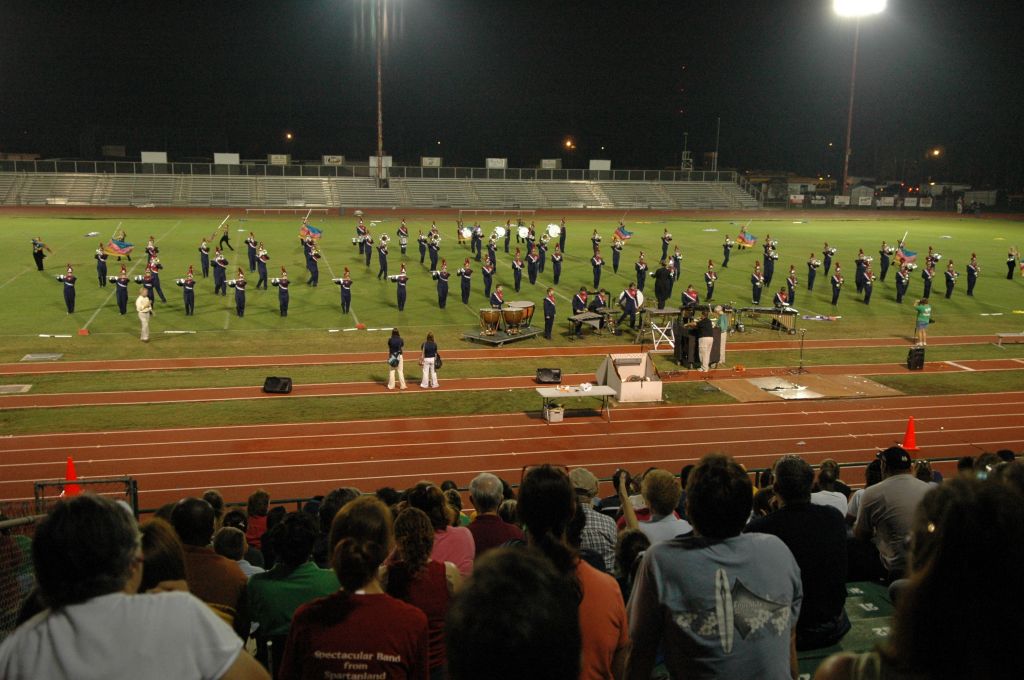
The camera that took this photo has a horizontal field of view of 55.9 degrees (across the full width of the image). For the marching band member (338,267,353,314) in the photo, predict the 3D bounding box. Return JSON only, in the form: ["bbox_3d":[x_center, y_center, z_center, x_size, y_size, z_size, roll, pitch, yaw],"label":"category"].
[{"bbox_3d":[-6.225,-1.863,36.277,0.560,1.780,0.480,-1,11,-13],"label":"marching band member"}]

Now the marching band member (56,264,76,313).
[{"bbox_3d":[-16.102,-1.858,35.007,0.720,1.810,0.420,-2,13,-16],"label":"marching band member"}]

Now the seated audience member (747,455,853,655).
[{"bbox_3d":[1.131,1.089,4.417,0.520,1.300,0.720,-1,12,-15],"label":"seated audience member"}]

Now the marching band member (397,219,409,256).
[{"bbox_3d":[-6.090,-5.780,53.848,0.620,2.032,0.600,-1,11,-12],"label":"marching band member"}]

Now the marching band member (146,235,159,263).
[{"bbox_3d":[-16.118,-3.742,43.315,0.520,1.790,0.450,-1,12,-15],"label":"marching band member"}]

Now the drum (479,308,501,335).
[{"bbox_3d":[-0.775,-0.679,33.021,0.710,0.830,0.710,-1,13,-14],"label":"drum"}]

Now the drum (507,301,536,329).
[{"bbox_3d":[0.328,-0.779,32.766,0.880,0.850,0.880,-1,12,-14],"label":"drum"}]

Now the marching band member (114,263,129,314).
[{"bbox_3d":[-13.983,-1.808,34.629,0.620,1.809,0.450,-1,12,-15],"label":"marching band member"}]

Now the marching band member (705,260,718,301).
[{"bbox_3d":[8.525,-2.559,41.398,0.520,1.773,0.450,-1,12,-15],"label":"marching band member"}]

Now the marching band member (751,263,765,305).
[{"bbox_3d":[10.505,-2.428,41.195,0.490,1.855,0.430,-3,13,-20],"label":"marching band member"}]

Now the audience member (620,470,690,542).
[{"bbox_3d":[0.560,1.118,4.335,0.500,1.270,0.700,-1,12,-15],"label":"audience member"}]

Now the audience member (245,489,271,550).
[{"bbox_3d":[-2.235,1.833,8.555,0.420,1.150,0.650,-1,12,-14],"label":"audience member"}]

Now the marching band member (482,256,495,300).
[{"bbox_3d":[-0.969,-2.678,40.563,0.500,1.790,0.450,-3,12,-20],"label":"marching band member"}]

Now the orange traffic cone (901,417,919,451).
[{"bbox_3d":[8.993,2.075,21.717,0.370,0.720,0.370,-1,12,-14],"label":"orange traffic cone"}]

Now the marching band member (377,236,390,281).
[{"bbox_3d":[-5.905,-3.812,44.561,0.580,2.106,0.520,-1,12,-14],"label":"marching band member"}]

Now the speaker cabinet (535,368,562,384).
[{"bbox_3d":[1.094,1.025,27.785,0.670,0.380,0.430,0,12,-8],"label":"speaker cabinet"}]

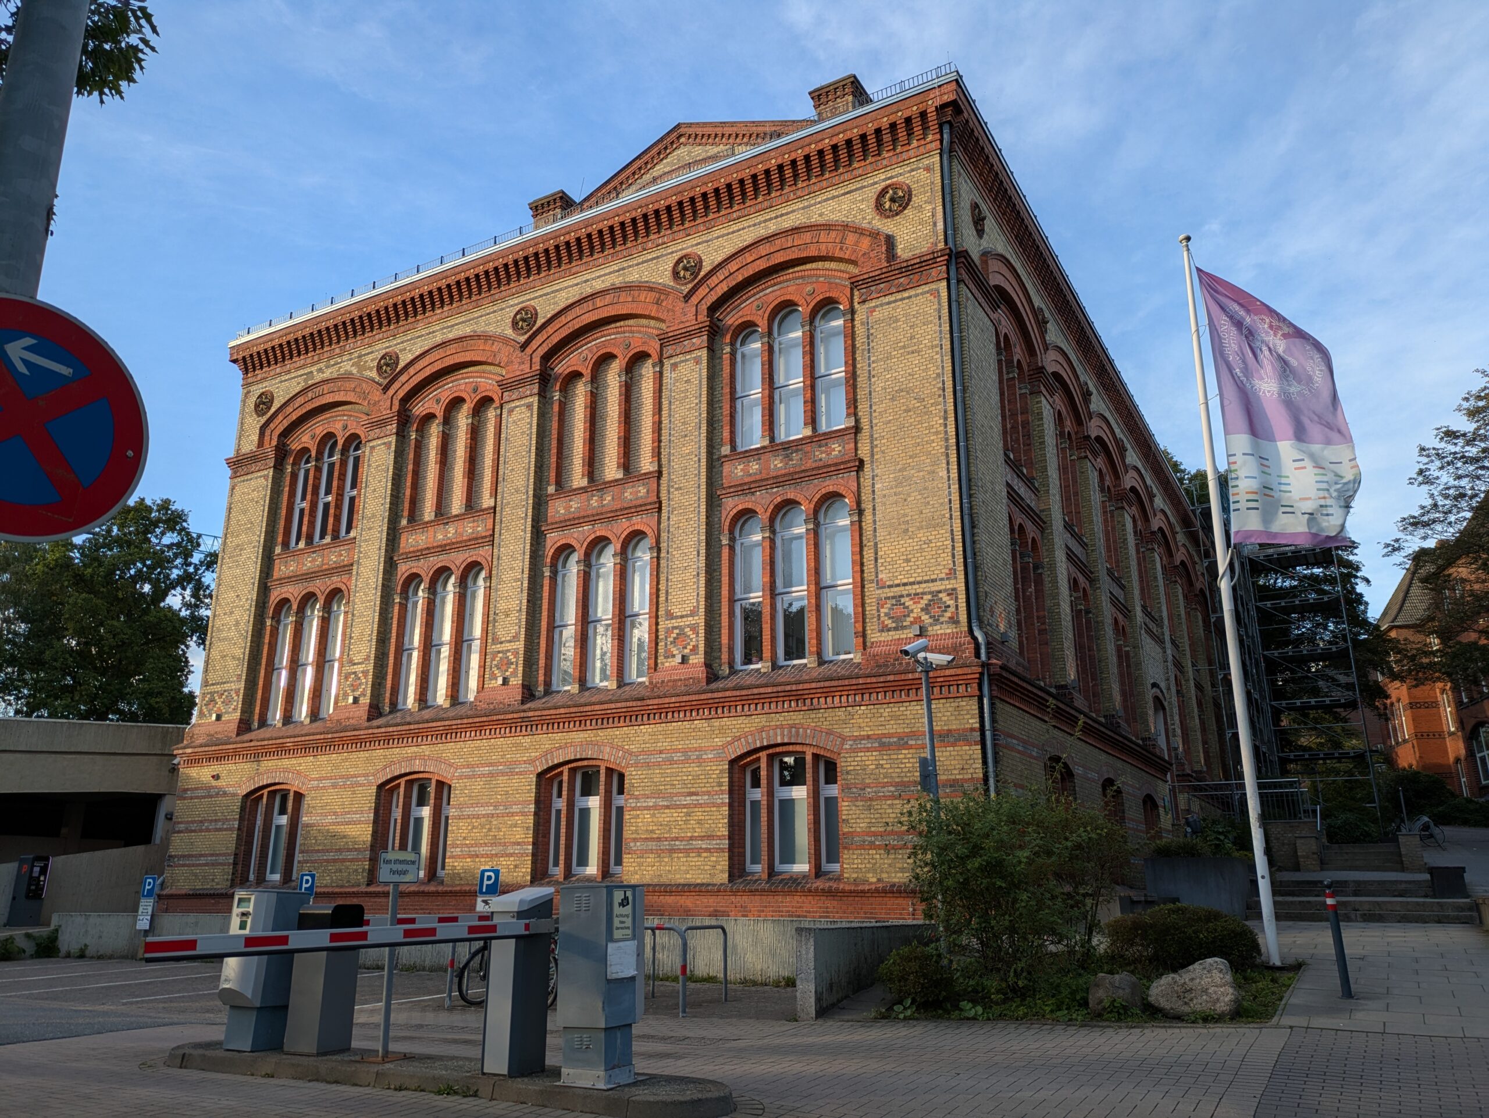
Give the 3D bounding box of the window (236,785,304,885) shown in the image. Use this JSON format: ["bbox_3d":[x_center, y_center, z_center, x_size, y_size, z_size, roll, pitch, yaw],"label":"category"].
[{"bbox_3d":[-11.593,6.892,26.852,2.380,2.500,0.350,-10,-19,28],"label":"window"}]

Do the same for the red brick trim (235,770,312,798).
[{"bbox_3d":[-11.724,5.614,27.015,2.600,0.660,0.200,-10,-19,28],"label":"red brick trim"}]

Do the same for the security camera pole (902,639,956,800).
[{"bbox_3d":[2.059,2.649,11.808,0.580,3.590,0.500,-3,-17,10],"label":"security camera pole"}]

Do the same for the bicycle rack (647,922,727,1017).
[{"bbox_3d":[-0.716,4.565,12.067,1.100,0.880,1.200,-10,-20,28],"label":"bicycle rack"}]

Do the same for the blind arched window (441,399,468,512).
[{"bbox_3d":[-7.313,-2.601,27.270,0.740,3.120,0.220,-10,-19,28],"label":"blind arched window"}]

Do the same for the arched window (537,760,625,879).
[{"bbox_3d":[-3.183,5.290,21.795,2.250,2.280,0.320,-10,-19,28],"label":"arched window"}]

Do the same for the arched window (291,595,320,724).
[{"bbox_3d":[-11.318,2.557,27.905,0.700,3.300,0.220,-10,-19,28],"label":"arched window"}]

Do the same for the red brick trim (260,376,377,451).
[{"bbox_3d":[-11.797,-4.158,30.106,4.950,1.420,0.400,-10,-19,28],"label":"red brick trim"}]

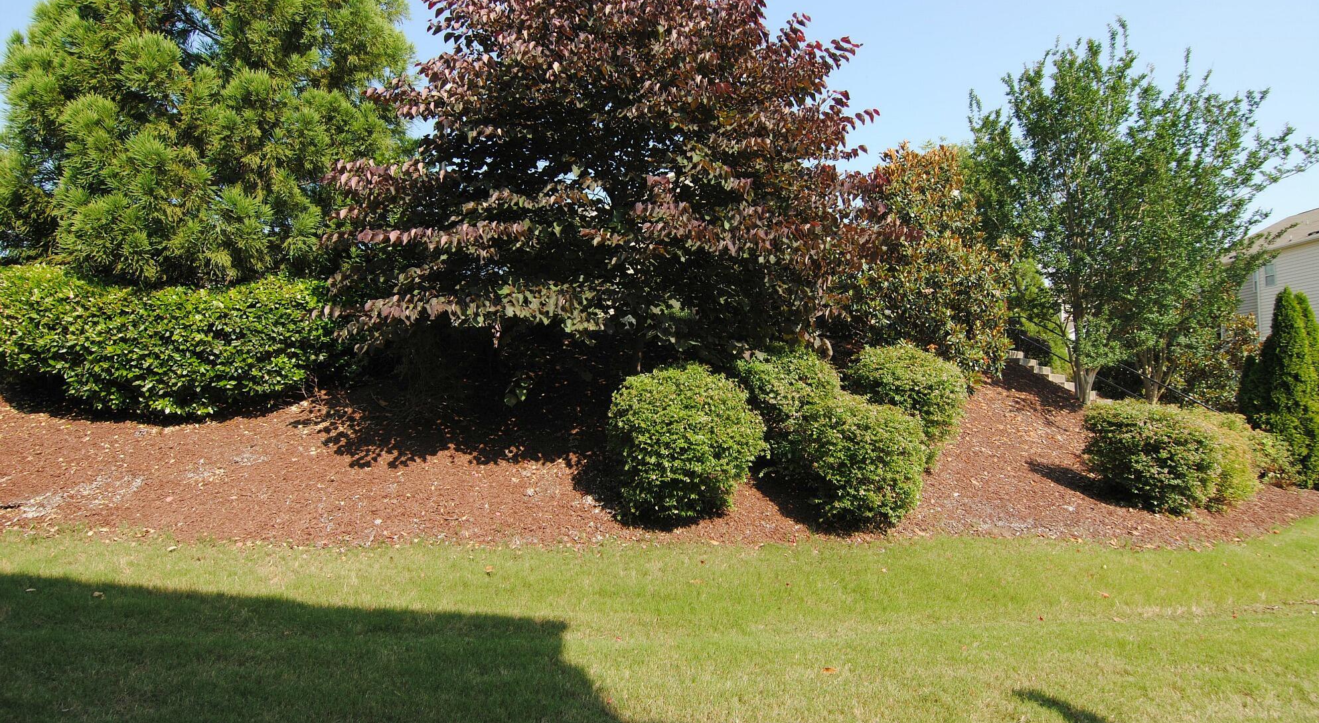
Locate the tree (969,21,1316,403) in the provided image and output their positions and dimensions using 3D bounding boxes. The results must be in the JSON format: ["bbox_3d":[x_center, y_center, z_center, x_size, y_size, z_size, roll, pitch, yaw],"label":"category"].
[{"bbox_3d":[8.600,-2.800,10.900,5.600,7.000,5.200,0,-2,0],"label":"tree"}]

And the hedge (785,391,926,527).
[{"bbox_3d":[1.930,0.950,5.800,1.320,1.320,1.300,0,-2,0],"label":"hedge"}]

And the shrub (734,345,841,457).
[{"bbox_3d":[1.550,0.500,7.000,1.350,1.380,1.350,0,-2,0],"label":"shrub"}]

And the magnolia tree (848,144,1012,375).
[{"bbox_3d":[4.200,-1.550,9.200,2.500,3.700,2.500,0,-2,0],"label":"magnolia tree"}]

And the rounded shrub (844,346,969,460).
[{"bbox_3d":[2.950,0.500,7.000,1.400,1.400,1.400,0,-2,0],"label":"rounded shrub"}]

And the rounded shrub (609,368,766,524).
[{"bbox_3d":[0.270,0.800,5.800,1.530,1.500,1.500,0,-2,0],"label":"rounded shrub"}]

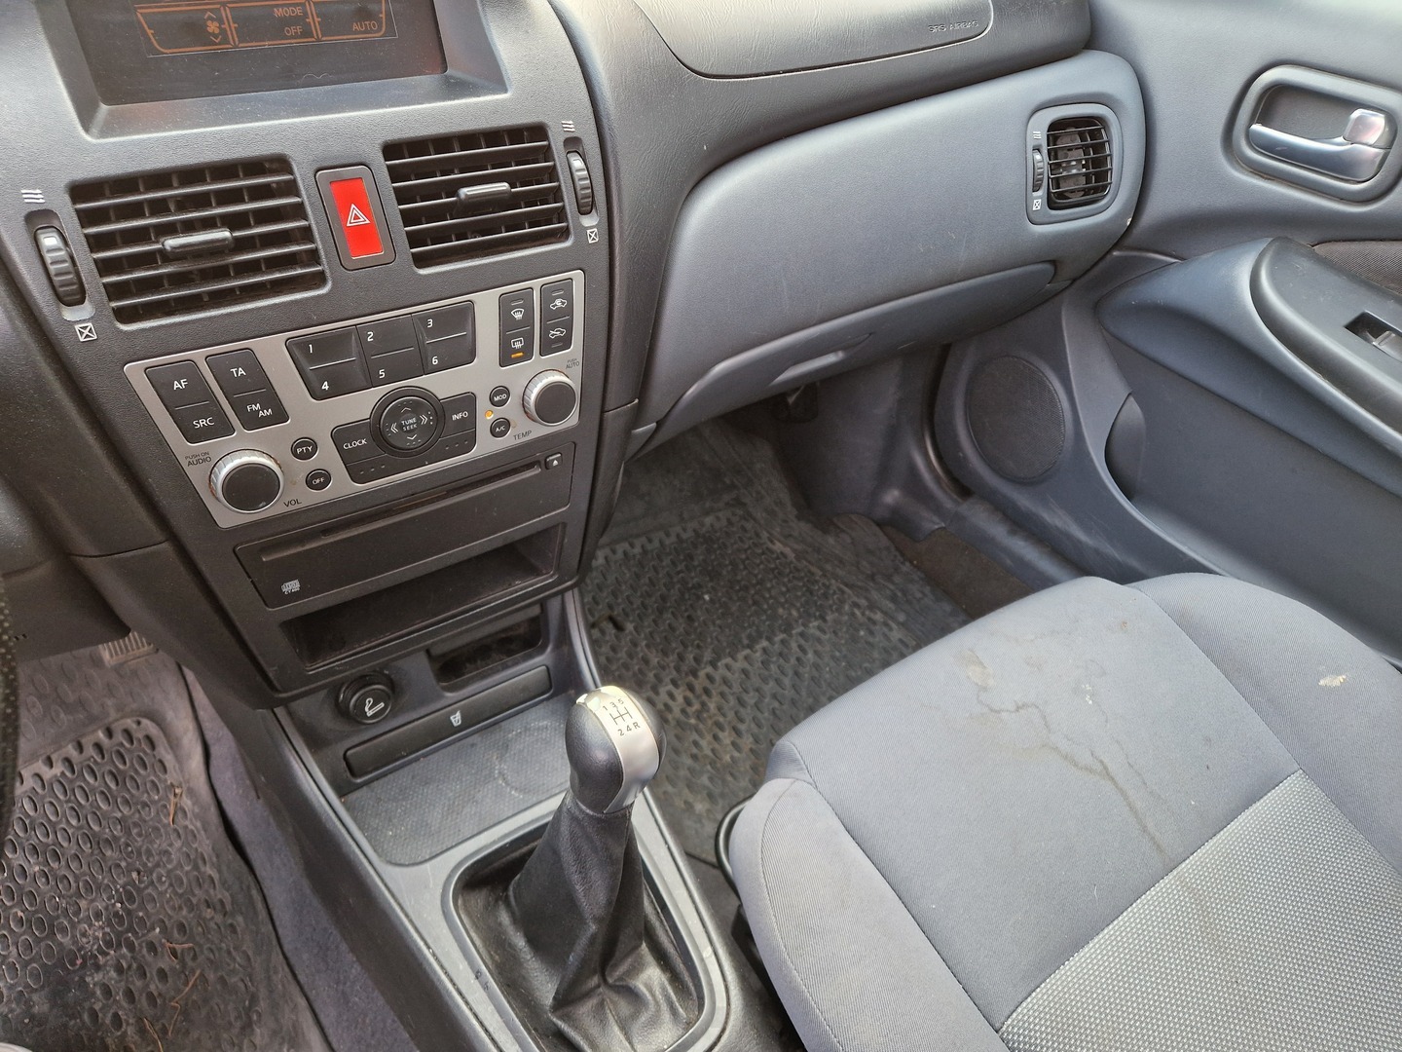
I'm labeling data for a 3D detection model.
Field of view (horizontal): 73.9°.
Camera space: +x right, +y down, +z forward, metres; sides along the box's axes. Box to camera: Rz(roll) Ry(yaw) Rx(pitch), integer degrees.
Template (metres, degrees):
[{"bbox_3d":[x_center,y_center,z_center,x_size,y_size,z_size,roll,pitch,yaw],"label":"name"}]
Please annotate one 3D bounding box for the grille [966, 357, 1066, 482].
[{"bbox_3d":[0.360,-0.125,1.072,0.015,0.148,0.148,-20,42,-27],"label":"grille"}]

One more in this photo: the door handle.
[{"bbox_3d":[0.472,-0.297,0.709,0.027,0.047,0.107,-20,42,-27],"label":"door handle"}]

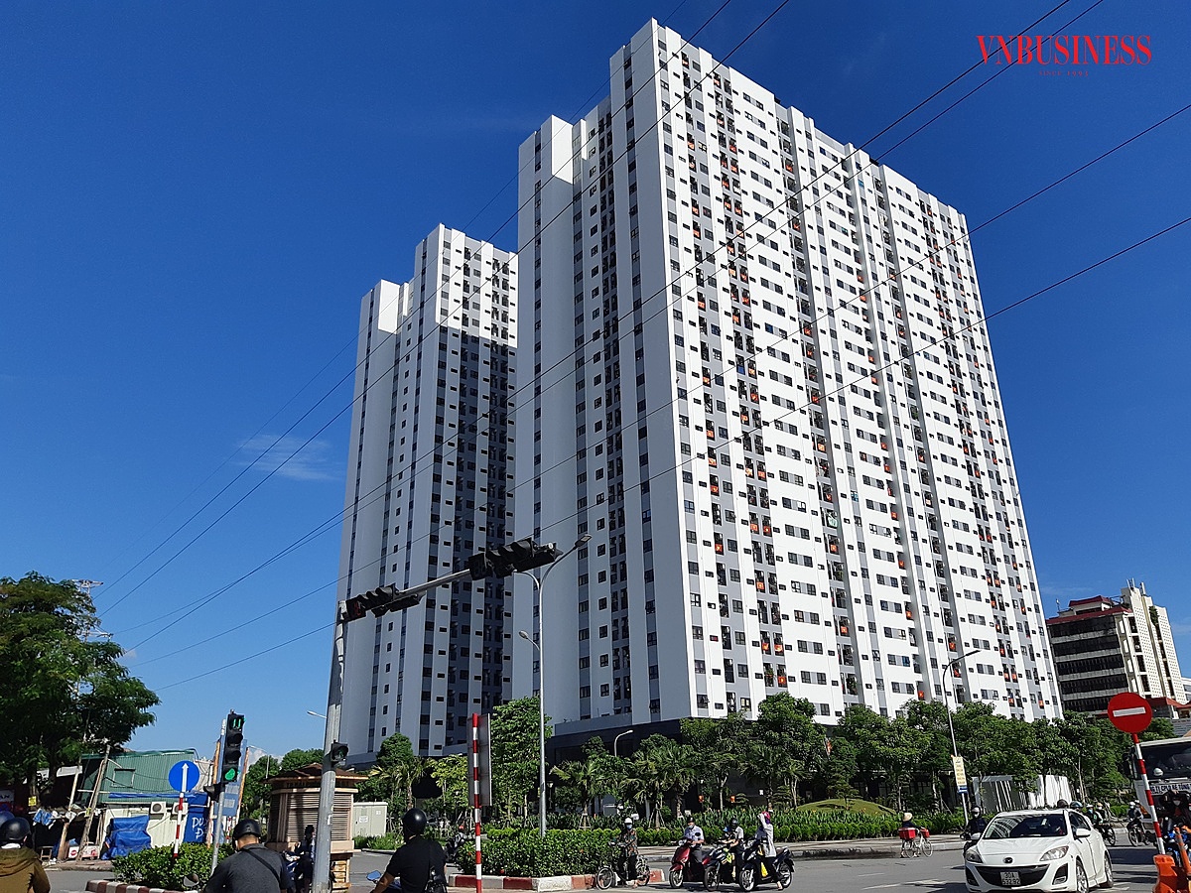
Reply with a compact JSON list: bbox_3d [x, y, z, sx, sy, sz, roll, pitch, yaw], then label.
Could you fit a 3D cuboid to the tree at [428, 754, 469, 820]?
[{"bbox_3d":[-9.057,21.402,54.898,2.700,4.480,2.700,2,-22,-8],"label":"tree"}]

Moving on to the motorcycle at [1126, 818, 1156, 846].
[{"bbox_3d":[19.222,13.595,31.500,1.850,1.050,0.700,17,-28,-38],"label":"motorcycle"}]

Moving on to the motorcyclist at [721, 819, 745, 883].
[{"bbox_3d":[3.390,9.889,21.900,0.700,1.450,0.580,19,-30,-41],"label":"motorcyclist"}]

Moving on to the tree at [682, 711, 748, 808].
[{"bbox_3d":[6.554,17.800,48.937,3.600,6.200,3.600,-4,-22,6],"label":"tree"}]

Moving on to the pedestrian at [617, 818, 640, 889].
[{"bbox_3d":[0.829,10.132,22.300,0.500,1.580,0.450,-15,-26,31],"label":"pedestrian"}]

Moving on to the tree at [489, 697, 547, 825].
[{"bbox_3d":[-4.442,18.249,51.000,3.900,7.800,3.900,-1,-22,0],"label":"tree"}]

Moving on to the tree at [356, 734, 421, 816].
[{"bbox_3d":[-13.644,22.265,58.906,4.000,6.000,4.000,4,-22,-12],"label":"tree"}]

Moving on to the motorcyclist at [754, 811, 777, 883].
[{"bbox_3d":[4.191,9.853,21.900,0.650,1.600,0.600,17,-28,-37],"label":"motorcyclist"}]

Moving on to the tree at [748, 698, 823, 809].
[{"bbox_3d":[10.570,17.654,49.962,4.100,7.080,4.100,-5,-22,10],"label":"tree"}]

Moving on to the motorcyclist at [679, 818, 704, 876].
[{"bbox_3d":[2.456,10.213,22.700,0.580,1.450,0.700,-19,-28,37],"label":"motorcyclist"}]

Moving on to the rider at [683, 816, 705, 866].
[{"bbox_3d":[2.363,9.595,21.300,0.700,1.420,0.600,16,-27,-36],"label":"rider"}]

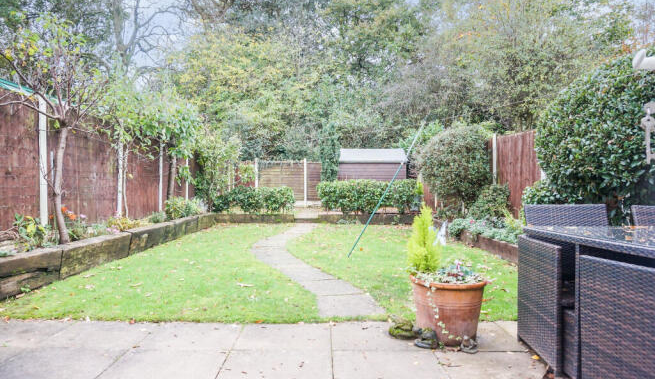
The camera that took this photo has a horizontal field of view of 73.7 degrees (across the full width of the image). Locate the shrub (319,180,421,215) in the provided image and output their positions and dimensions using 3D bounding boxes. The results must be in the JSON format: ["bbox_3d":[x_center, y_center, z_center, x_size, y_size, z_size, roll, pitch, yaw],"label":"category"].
[{"bbox_3d":[1.250,0.210,13.400,3.050,1.030,0.800,0,0,0],"label":"shrub"}]

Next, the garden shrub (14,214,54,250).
[{"bbox_3d":[-3.130,0.445,4.650,0.420,0.390,0.400,0,0,0],"label":"garden shrub"}]

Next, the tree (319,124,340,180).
[{"bbox_3d":[0.065,-0.820,14.600,0.720,2.950,0.700,0,0,0],"label":"tree"}]

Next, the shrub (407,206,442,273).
[{"bbox_3d":[0.660,0.340,2.960,0.235,0.460,0.230,0,0,0],"label":"shrub"}]

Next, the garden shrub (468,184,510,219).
[{"bbox_3d":[3.100,0.270,8.400,0.800,0.770,0.750,0,0,0],"label":"garden shrub"}]

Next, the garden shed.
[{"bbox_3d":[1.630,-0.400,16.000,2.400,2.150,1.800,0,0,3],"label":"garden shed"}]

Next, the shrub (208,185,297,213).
[{"bbox_3d":[-2.320,0.310,13.400,2.600,0.860,0.800,0,0,0],"label":"shrub"}]

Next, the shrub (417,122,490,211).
[{"bbox_3d":[2.920,-0.430,10.100,1.680,2.150,1.600,0,0,0],"label":"shrub"}]

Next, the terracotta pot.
[{"bbox_3d":[0.805,0.770,2.900,0.500,0.410,0.500,0,0,0],"label":"terracotta pot"}]

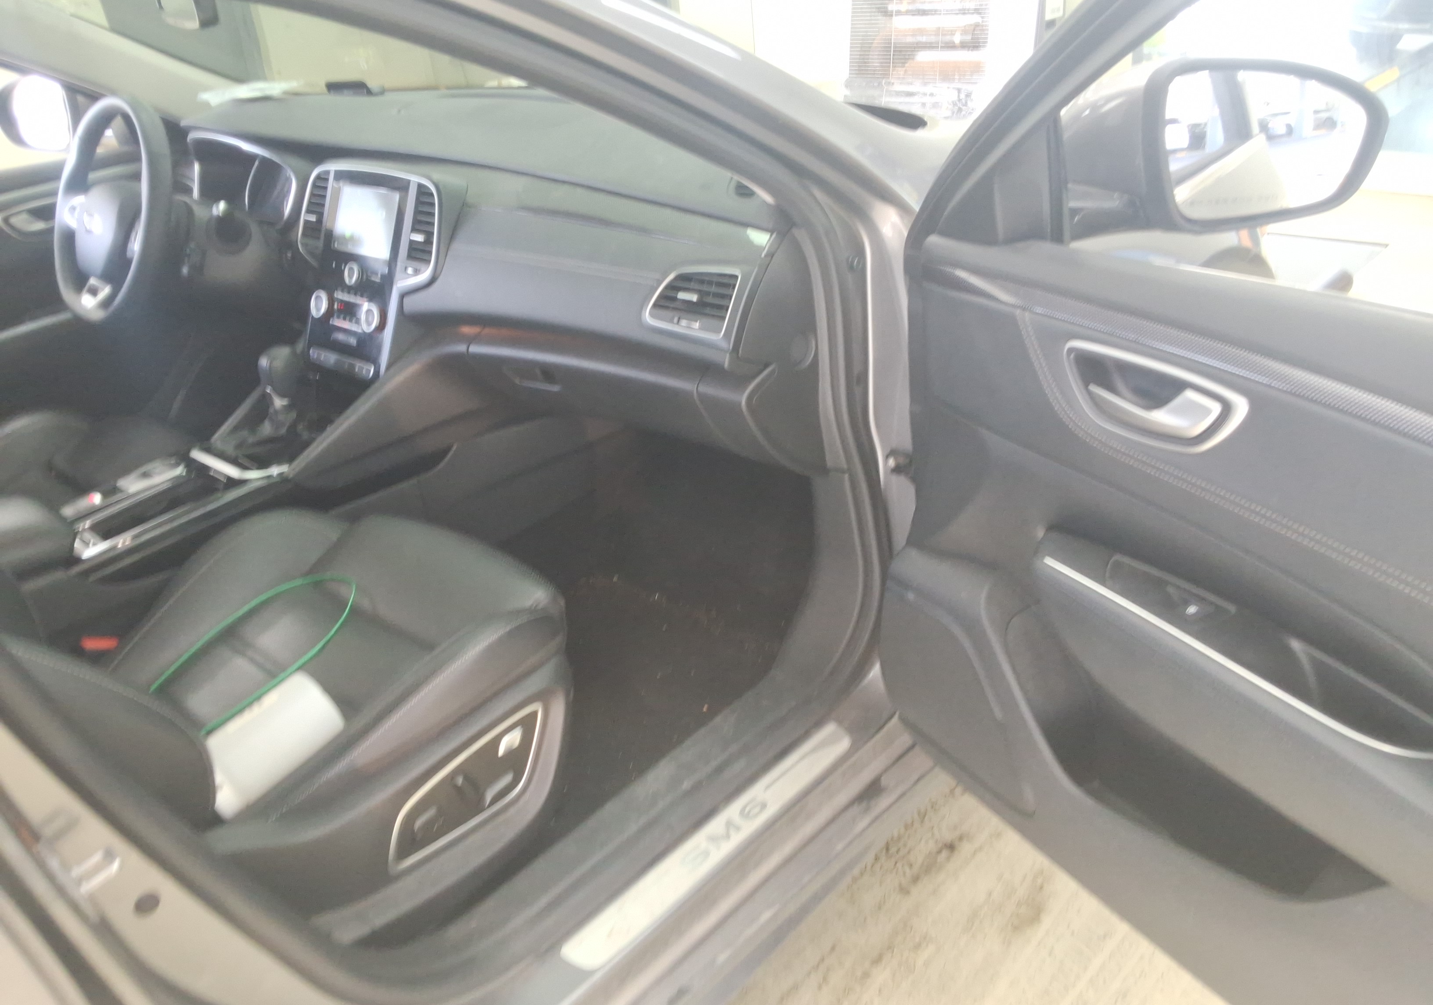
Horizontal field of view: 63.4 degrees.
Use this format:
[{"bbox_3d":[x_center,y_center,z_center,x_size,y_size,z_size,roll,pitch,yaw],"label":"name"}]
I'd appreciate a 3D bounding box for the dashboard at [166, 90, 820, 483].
[{"bbox_3d":[-0.394,-0.411,1.842,1.416,0.392,0.529,20,36,36],"label":"dashboard"}]

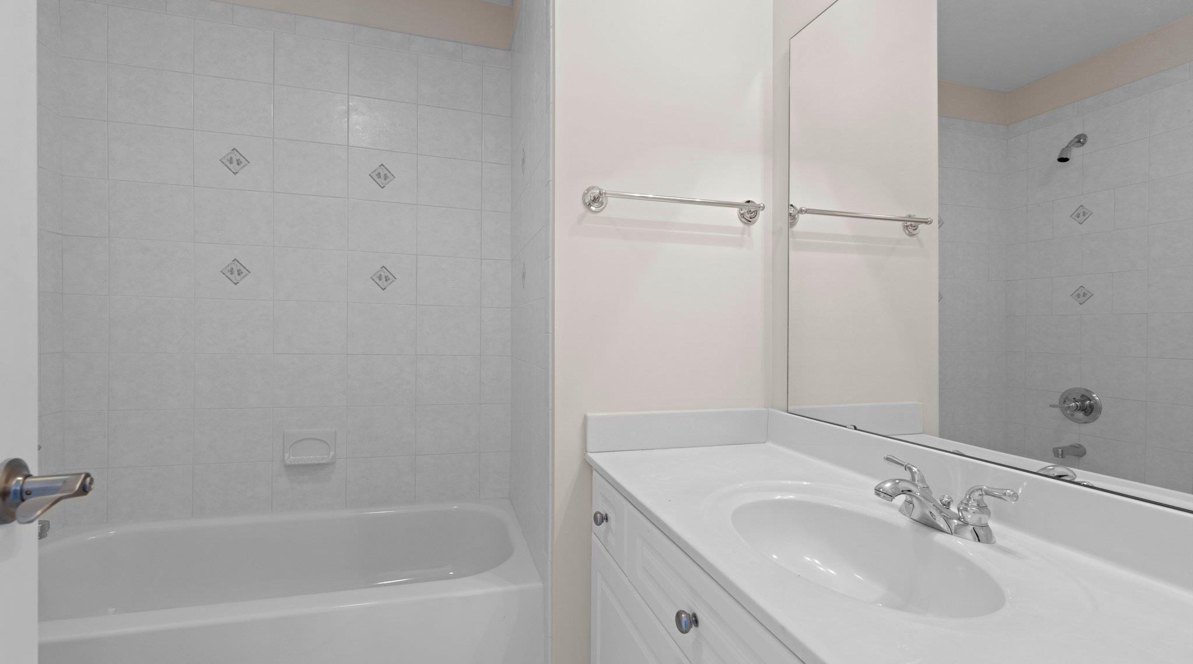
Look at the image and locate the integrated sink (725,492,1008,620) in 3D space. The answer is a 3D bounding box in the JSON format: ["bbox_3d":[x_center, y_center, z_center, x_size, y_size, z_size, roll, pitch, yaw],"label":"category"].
[{"bbox_3d":[0.387,0.391,0.761,0.313,0.137,0.402,1,0,-17],"label":"integrated sink"}]

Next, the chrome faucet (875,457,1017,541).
[{"bbox_3d":[0.534,0.280,0.828,0.170,0.090,0.235,1,0,-17],"label":"chrome faucet"}]

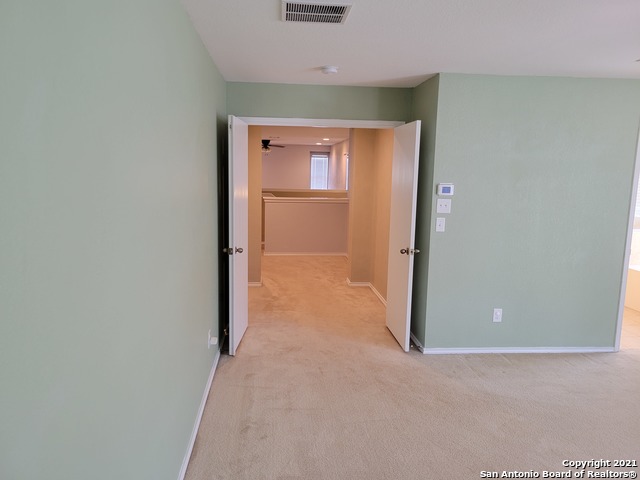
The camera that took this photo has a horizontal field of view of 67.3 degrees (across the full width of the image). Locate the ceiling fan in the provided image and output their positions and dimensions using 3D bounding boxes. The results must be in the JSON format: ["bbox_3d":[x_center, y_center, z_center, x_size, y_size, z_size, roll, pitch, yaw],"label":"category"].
[{"bbox_3d":[-1.475,-2.577,13.246,1.280,0.360,1.280,0,8,-5],"label":"ceiling fan"}]

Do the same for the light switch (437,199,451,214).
[{"bbox_3d":[1.066,-0.287,4.124,0.116,0.117,0.012,0,8,-5],"label":"light switch"}]

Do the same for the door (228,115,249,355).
[{"bbox_3d":[-0.737,-0.057,4.404,0.040,2.030,0.730,1,8,1],"label":"door"}]

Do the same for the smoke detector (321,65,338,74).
[{"bbox_3d":[0.076,-1.365,3.861,0.130,0.042,0.130,0,8,-5],"label":"smoke detector"}]

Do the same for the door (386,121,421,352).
[{"bbox_3d":[0.773,-0.048,4.544,0.040,2.030,0.730,0,8,-6],"label":"door"}]

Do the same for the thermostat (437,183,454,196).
[{"bbox_3d":[1.073,-0.425,4.096,0.130,0.090,0.030,0,8,-5],"label":"thermostat"}]

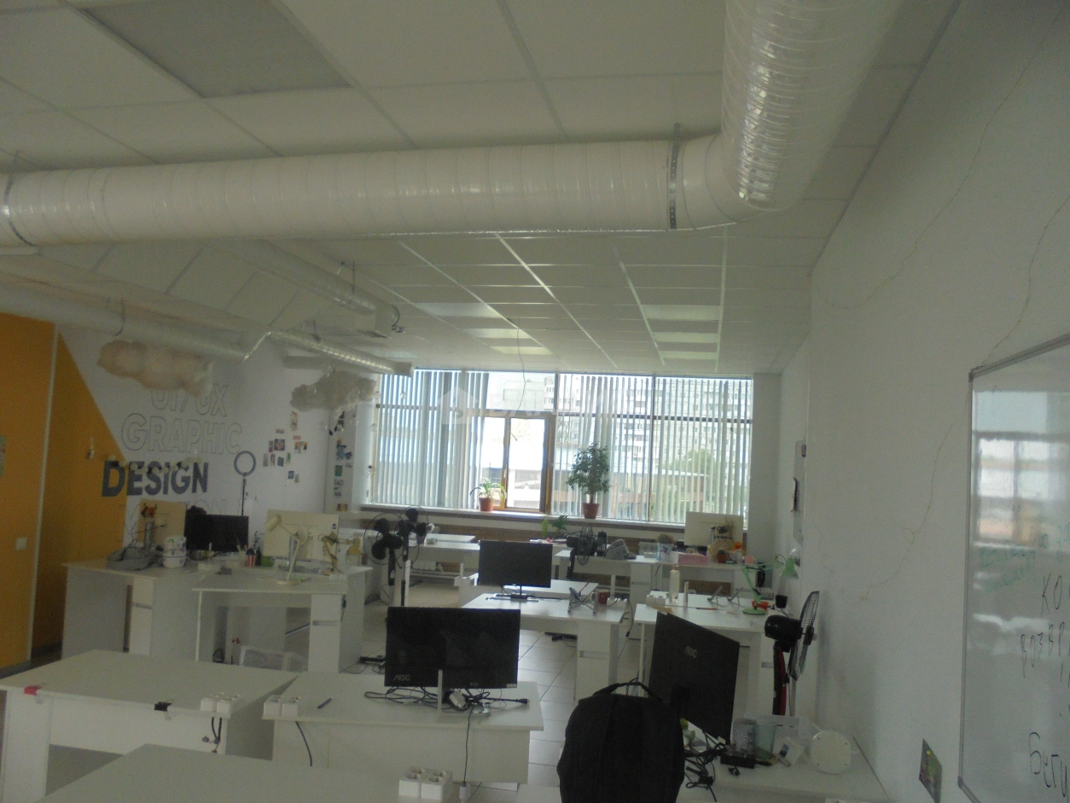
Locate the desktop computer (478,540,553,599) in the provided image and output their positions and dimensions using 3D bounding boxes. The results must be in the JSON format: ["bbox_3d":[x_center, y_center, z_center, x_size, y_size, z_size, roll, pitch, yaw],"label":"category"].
[{"bbox_3d":[-0.136,1.181,5.639,0.515,0.378,0.170,3,-4,-2],"label":"desktop computer"}]

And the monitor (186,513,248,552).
[{"bbox_3d":[-2.538,1.056,6.420,0.500,0.340,0.100,4,-4,-10],"label":"monitor"}]

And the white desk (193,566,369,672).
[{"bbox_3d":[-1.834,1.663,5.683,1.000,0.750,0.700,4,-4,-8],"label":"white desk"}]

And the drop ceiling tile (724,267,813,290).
[{"bbox_3d":[1.456,-0.761,4.908,0.600,0.020,0.600,2,-4,12],"label":"drop ceiling tile"}]

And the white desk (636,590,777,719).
[{"bbox_3d":[1.184,1.786,5.365,1.000,0.745,1.200,2,-4,12],"label":"white desk"}]

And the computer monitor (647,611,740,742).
[{"bbox_3d":[0.531,0.985,2.816,0.180,0.390,0.540,5,-4,-20],"label":"computer monitor"}]

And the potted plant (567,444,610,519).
[{"bbox_3d":[0.667,0.977,9.900,0.540,0.940,0.500,2,-4,12],"label":"potted plant"}]

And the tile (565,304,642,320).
[{"bbox_3d":[0.551,-0.716,6.376,0.595,0.020,0.595,2,-4,13],"label":"tile"}]

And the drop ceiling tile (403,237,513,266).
[{"bbox_3d":[-0.421,-0.882,4.755,0.595,0.020,0.595,2,-4,13],"label":"drop ceiling tile"}]

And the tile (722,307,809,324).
[{"bbox_3d":[1.721,-0.671,6.114,0.595,0.020,0.595,2,-4,13],"label":"tile"}]

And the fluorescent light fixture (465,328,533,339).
[{"bbox_3d":[-0.365,-0.686,7.824,0.600,0.060,0.600,2,-4,12],"label":"fluorescent light fixture"}]

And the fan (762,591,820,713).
[{"bbox_3d":[1.071,1.418,3.550,0.430,1.180,0.450,2,-4,11],"label":"fan"}]

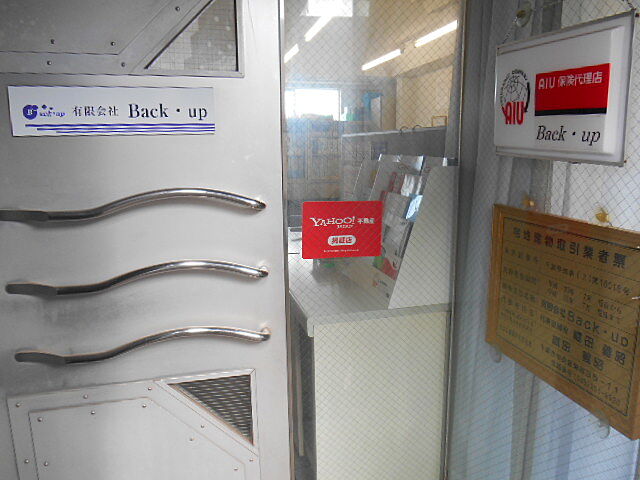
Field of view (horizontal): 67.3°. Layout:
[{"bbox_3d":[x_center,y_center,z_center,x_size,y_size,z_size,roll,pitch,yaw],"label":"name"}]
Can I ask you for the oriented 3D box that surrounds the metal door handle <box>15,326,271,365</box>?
[{"bbox_3d":[-0.422,0.253,1.191,0.598,0.060,0.061,-3,12,-14],"label":"metal door handle"}]

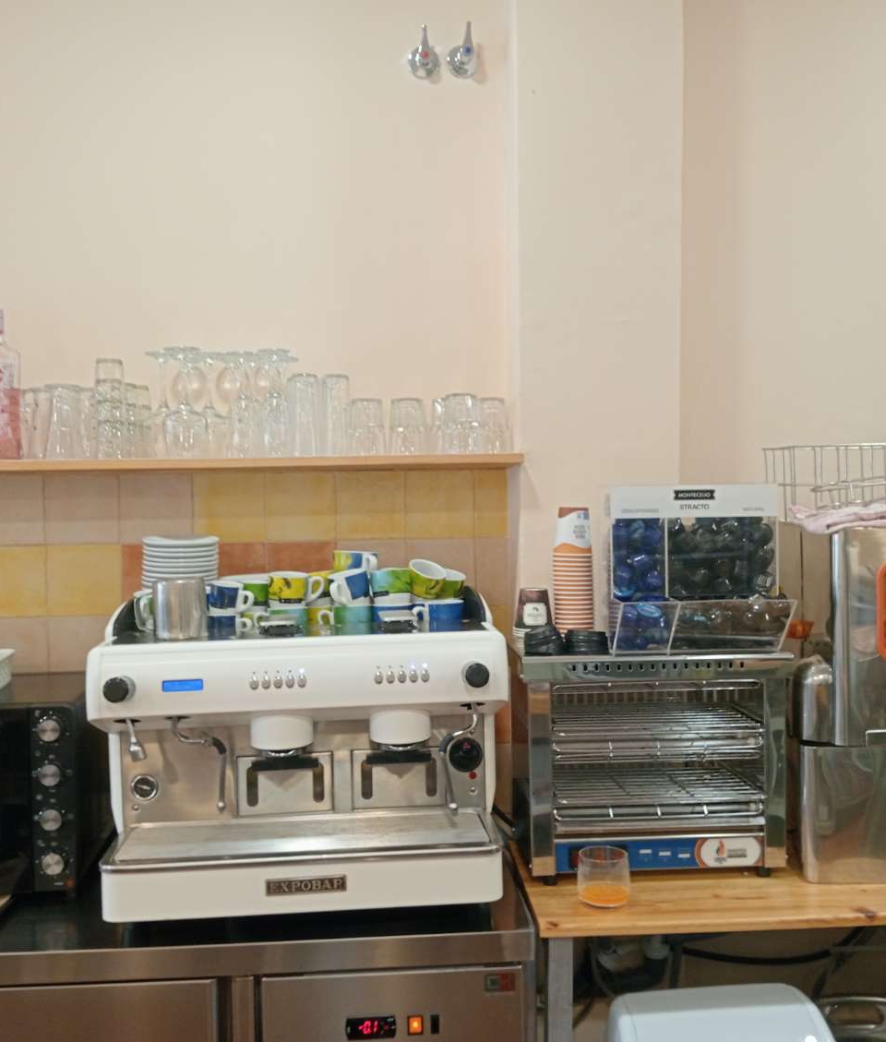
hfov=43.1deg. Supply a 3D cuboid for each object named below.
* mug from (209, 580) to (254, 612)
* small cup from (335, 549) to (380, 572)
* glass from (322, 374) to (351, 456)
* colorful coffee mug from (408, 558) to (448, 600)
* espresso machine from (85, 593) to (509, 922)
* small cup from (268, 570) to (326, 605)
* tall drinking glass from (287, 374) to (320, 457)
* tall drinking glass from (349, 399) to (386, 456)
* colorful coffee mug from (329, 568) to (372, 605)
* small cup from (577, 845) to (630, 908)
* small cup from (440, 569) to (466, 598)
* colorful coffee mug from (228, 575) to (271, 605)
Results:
[{"bbox_3d":[-0.373,0.136,1.978,0.088,0.056,0.065,4,4,10],"label":"mug"},{"bbox_3d":[-0.151,0.083,2.008,0.078,0.057,0.104,-1,2,-22],"label":"small cup"},{"bbox_3d":[-0.220,-0.218,2.310,0.058,0.167,0.058,-1,4,-6],"label":"glass"},{"bbox_3d":[-0.038,0.115,2.059,0.072,0.058,0.092,20,19,-8],"label":"colorful coffee mug"},{"bbox_3d":[-0.255,0.399,2.067,0.680,0.502,0.550,-1,4,-7],"label":"espresso machine"},{"bbox_3d":[-0.256,0.119,1.955,0.098,0.058,0.070,-1,2,-8],"label":"small cup"},{"bbox_3d":[-0.284,-0.217,2.303,0.062,0.167,0.062,-1,4,-6],"label":"tall drinking glass"},{"bbox_3d":[-0.155,-0.192,2.300,0.078,0.120,0.078,-1,2,-6],"label":"tall drinking glass"},{"bbox_3d":[-0.173,0.124,2.021,0.070,0.056,0.092,-9,7,41],"label":"colorful coffee mug"},{"bbox_3d":[0.277,0.614,1.937,0.091,0.083,0.091,-1,4,0],"label":"small cup"},{"bbox_3d":[0.008,0.116,2.010,0.076,0.057,0.068,9,12,0],"label":"small cup"},{"bbox_3d":[-0.344,0.133,2.020,0.085,0.057,0.072,-1,2,-9],"label":"colorful coffee mug"}]

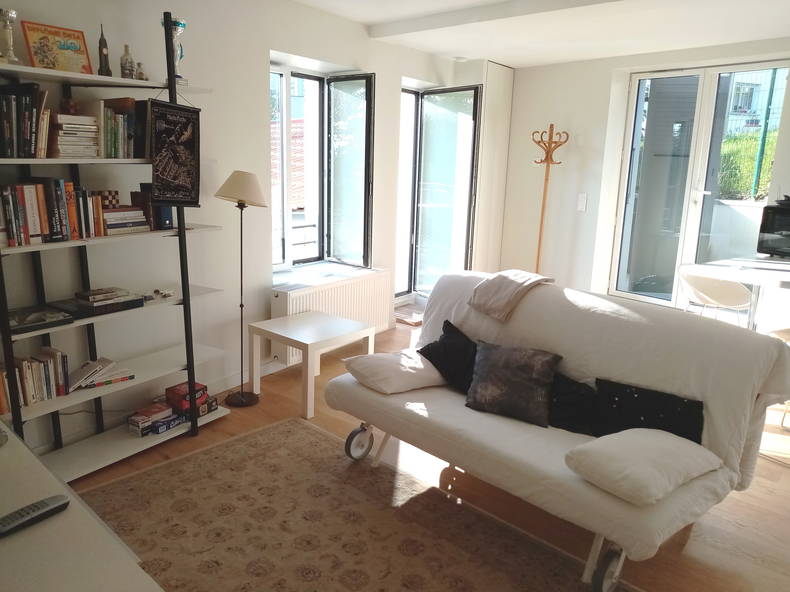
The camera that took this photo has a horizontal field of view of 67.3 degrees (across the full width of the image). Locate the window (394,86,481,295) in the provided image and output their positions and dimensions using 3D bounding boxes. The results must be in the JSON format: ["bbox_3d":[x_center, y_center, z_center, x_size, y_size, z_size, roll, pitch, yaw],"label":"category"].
[{"bbox_3d":[0.278,-0.851,5.364,0.850,2.000,0.950,11,16,34],"label":"window"}]

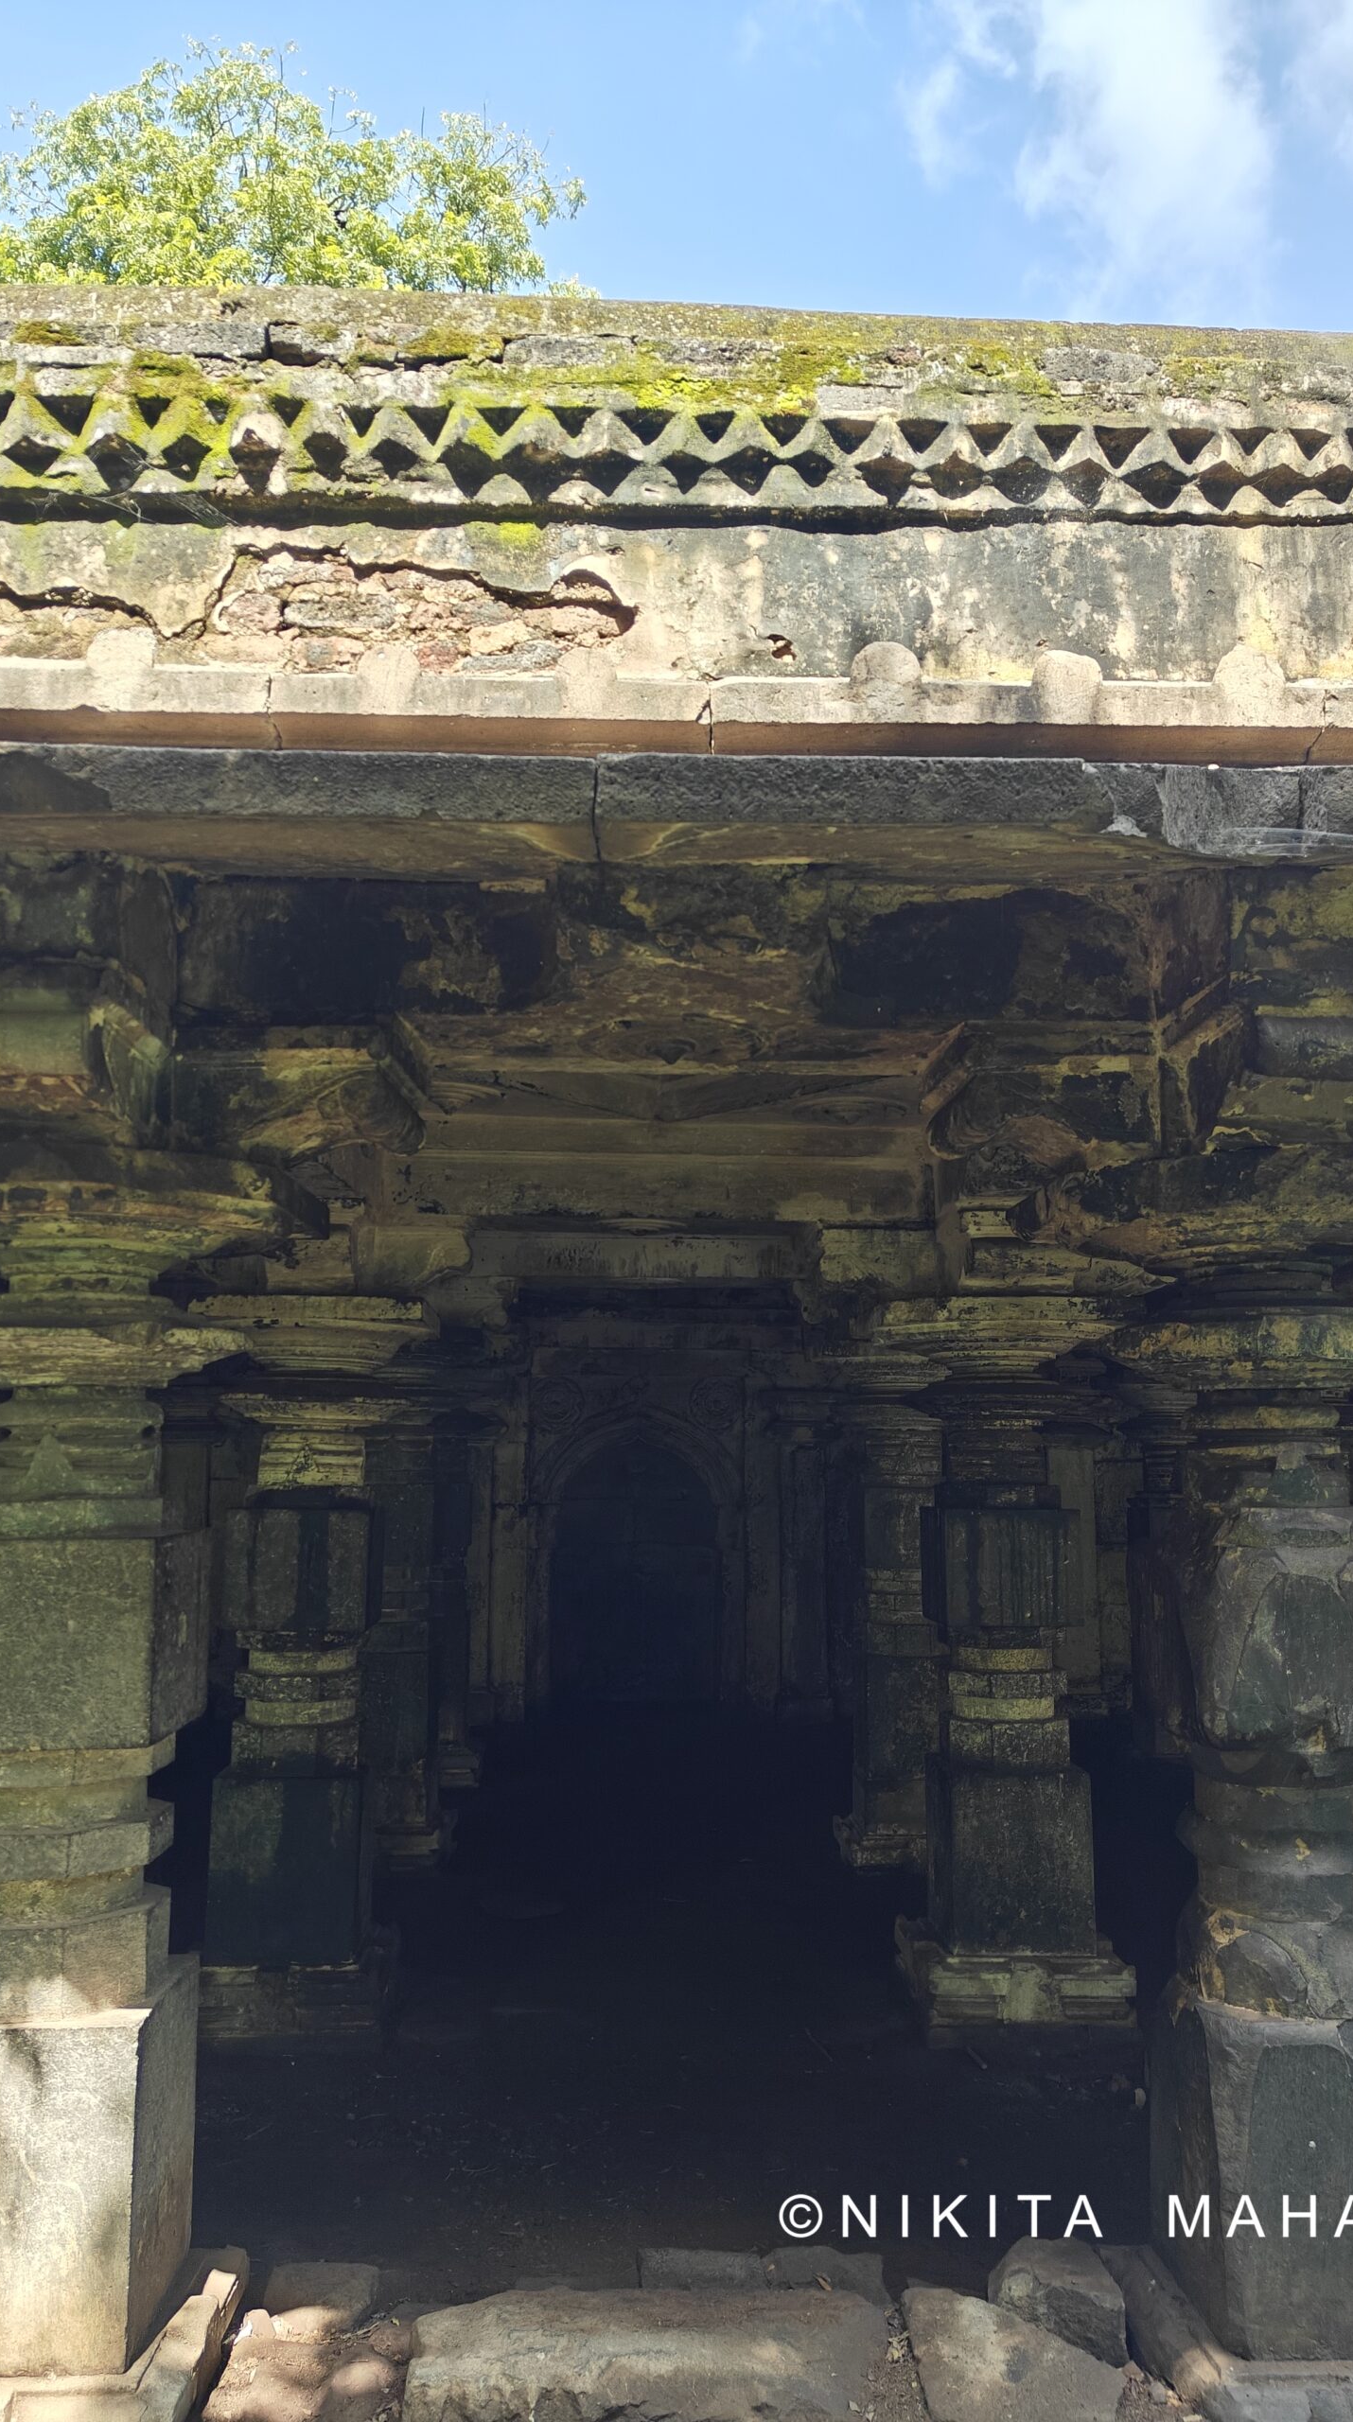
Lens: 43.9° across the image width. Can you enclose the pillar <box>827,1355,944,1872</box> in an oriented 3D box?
[{"bbox_3d":[0.959,1.648,6.956,0.602,1.963,0.602,0,-8,-2],"label":"pillar"}]

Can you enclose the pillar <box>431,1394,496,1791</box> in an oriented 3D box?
[{"bbox_3d":[-1.243,1.890,8.555,0.602,1.930,0.602,0,-8,-2],"label":"pillar"}]

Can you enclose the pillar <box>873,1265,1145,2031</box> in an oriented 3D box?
[{"bbox_3d":[1.009,1.297,5.163,0.677,2.142,0.677,0,-8,-2],"label":"pillar"}]

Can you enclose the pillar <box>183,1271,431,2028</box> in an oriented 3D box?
[{"bbox_3d":[-1.148,1.316,5.091,0.648,2.076,0.648,0,-8,-2],"label":"pillar"}]

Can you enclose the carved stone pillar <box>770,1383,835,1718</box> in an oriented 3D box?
[{"bbox_3d":[0.738,2.067,10.158,0.362,1.953,0.250,0,-8,-2],"label":"carved stone pillar"}]

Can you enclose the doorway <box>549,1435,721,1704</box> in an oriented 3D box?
[{"bbox_3d":[-0.268,2.279,10.752,1.090,1.668,0.346,0,-8,-2],"label":"doorway"}]

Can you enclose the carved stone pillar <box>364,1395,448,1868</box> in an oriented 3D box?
[{"bbox_3d":[-1.205,1.726,7.037,0.533,1.867,0.533,0,-8,-2],"label":"carved stone pillar"}]

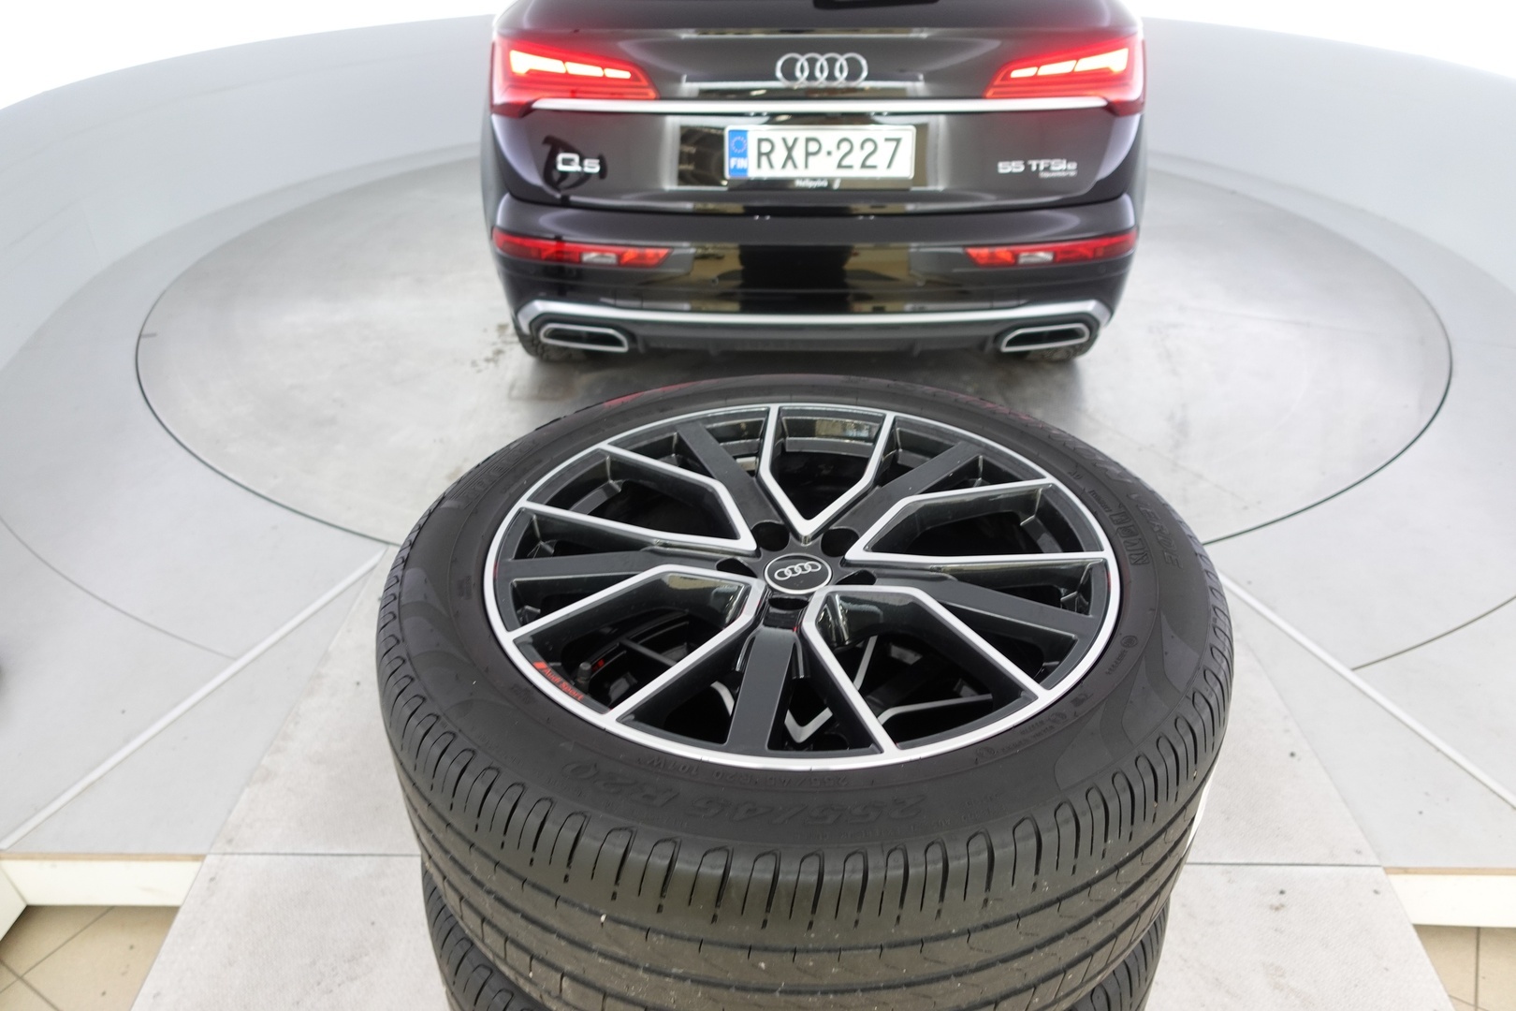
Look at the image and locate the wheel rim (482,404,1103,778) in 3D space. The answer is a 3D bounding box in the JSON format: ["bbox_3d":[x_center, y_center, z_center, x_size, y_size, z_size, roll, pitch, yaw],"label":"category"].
[{"bbox_3d":[0.038,0.119,0.950,0.540,0.208,0.540,-1,32,0],"label":"wheel rim"}]

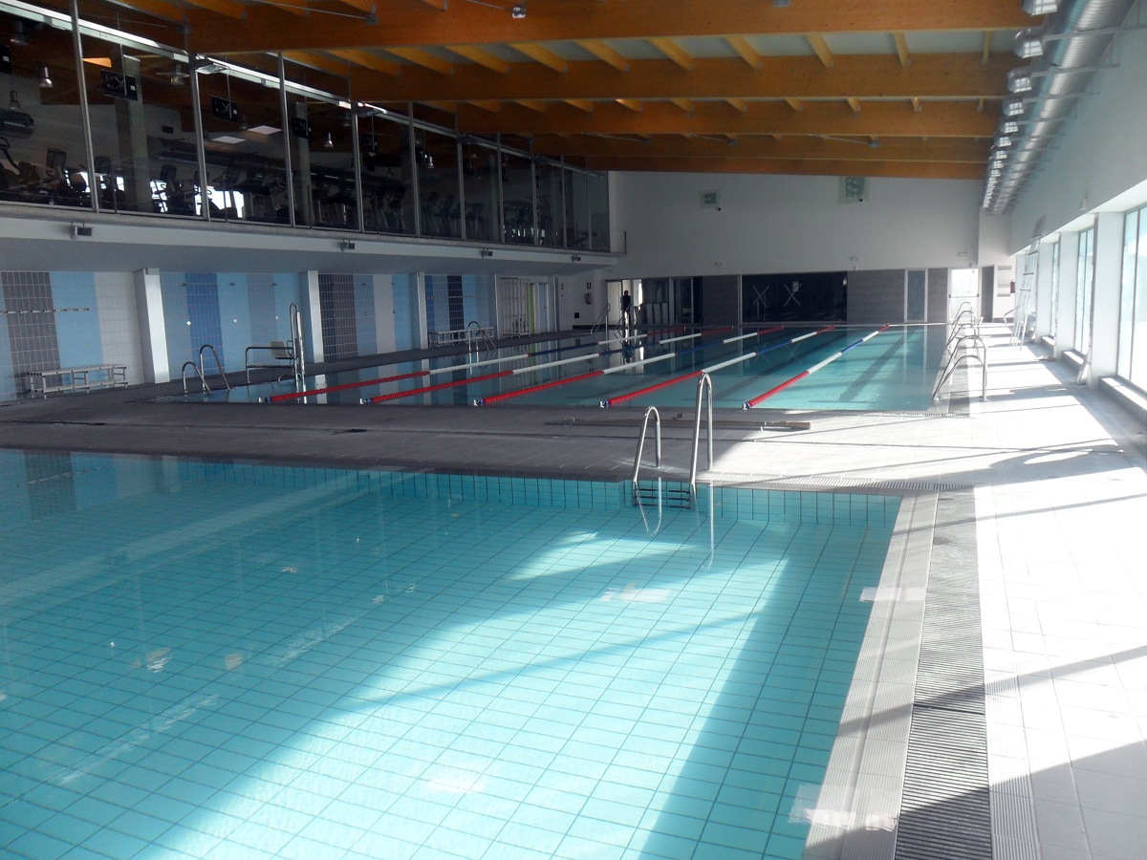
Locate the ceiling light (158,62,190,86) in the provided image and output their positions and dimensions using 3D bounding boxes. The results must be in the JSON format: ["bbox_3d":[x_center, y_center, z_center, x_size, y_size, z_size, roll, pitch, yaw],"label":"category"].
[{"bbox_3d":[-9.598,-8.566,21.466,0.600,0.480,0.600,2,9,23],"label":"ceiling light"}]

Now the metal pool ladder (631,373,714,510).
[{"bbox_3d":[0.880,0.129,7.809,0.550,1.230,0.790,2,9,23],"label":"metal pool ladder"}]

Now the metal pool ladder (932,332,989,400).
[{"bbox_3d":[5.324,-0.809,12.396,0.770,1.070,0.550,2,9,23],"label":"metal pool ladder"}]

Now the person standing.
[{"bbox_3d":[2.535,-5.777,42.704,0.540,1.770,0.360,0,9,15],"label":"person standing"}]

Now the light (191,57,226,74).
[{"bbox_3d":[-7.460,-7.480,18.351,0.550,0.220,0.360,2,9,23],"label":"light"}]

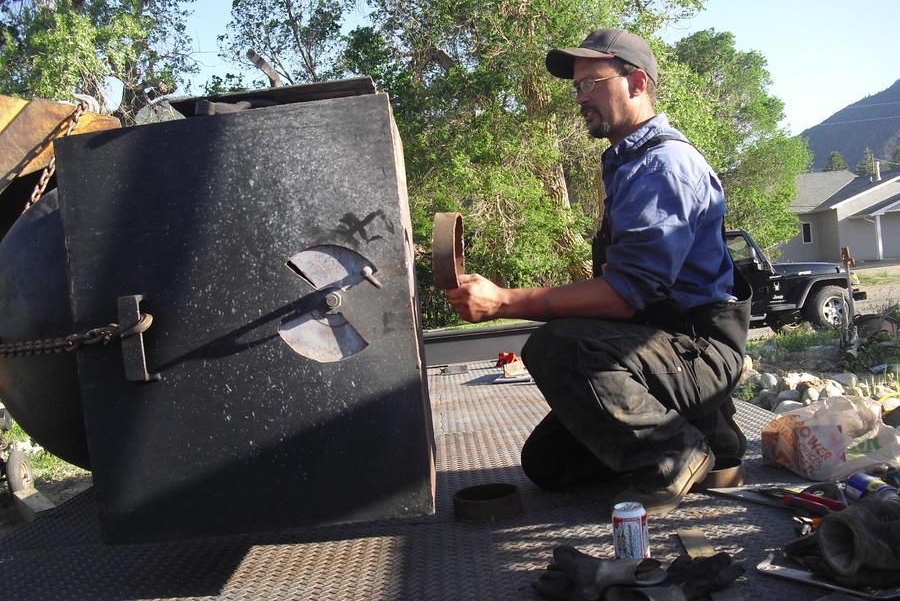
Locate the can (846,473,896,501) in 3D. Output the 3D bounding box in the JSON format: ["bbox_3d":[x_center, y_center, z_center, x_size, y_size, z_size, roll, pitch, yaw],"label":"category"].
[{"bbox_3d":[0.940,0.429,2.045,0.058,0.058,0.168,-6,2,-6],"label":"can"}]

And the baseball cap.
[{"bbox_3d":[0.371,-0.592,2.280,0.265,0.145,0.180,-8,3,-15],"label":"baseball cap"}]

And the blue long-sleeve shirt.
[{"bbox_3d":[0.532,-0.210,2.290,0.360,0.510,0.480,-5,2,5],"label":"blue long-sleeve shirt"}]

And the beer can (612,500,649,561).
[{"bbox_3d":[0.355,0.463,1.828,0.066,0.122,0.066,-5,2,6],"label":"beer can"}]

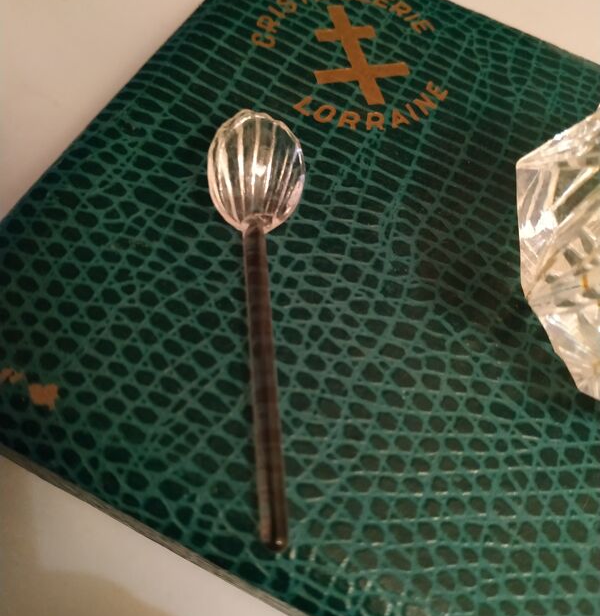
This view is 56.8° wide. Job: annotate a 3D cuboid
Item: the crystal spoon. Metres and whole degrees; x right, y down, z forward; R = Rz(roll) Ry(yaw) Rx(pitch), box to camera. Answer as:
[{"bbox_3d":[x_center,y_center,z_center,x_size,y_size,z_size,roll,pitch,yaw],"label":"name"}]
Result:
[{"bbox_3d":[-0.006,-0.001,0.099,0.019,0.011,0.080,-2,64,-8],"label":"crystal spoon"}]

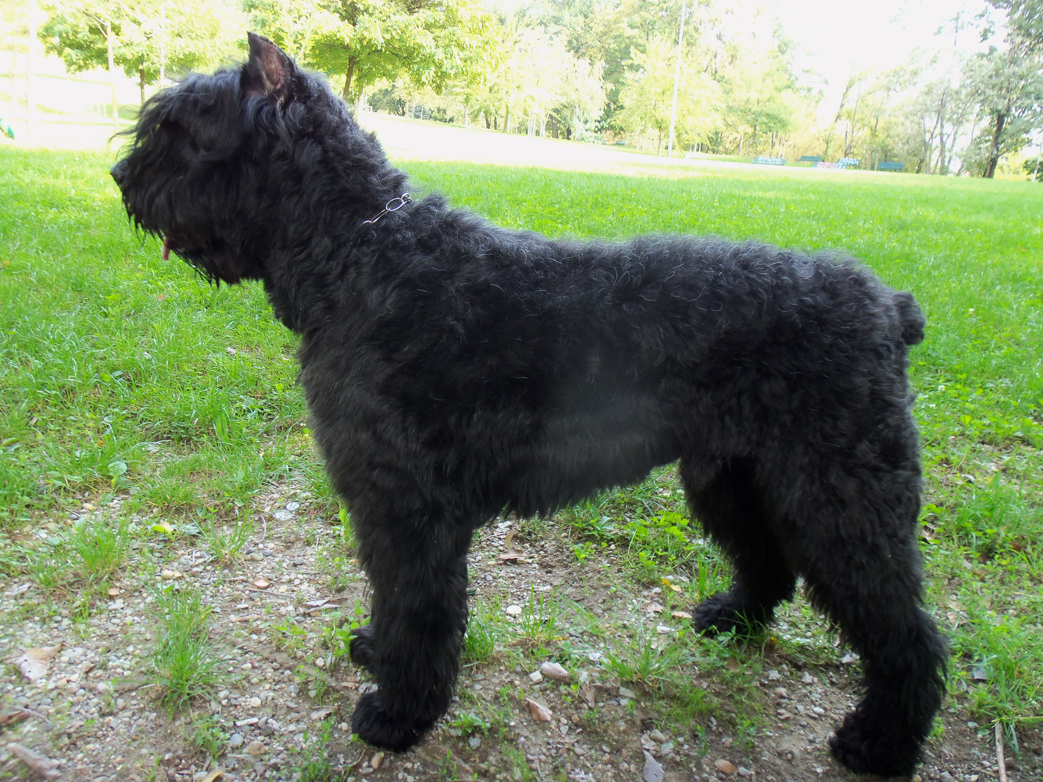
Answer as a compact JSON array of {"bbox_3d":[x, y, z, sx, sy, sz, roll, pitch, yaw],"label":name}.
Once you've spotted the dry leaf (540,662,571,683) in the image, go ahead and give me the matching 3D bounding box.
[{"bbox_3d":[0.051,0.415,1.290,0.047,0.017,0.026,8,16,20],"label":"dry leaf"}]

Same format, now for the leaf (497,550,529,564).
[{"bbox_3d":[-0.016,0.313,1.660,0.058,0.017,0.030,4,15,5],"label":"leaf"}]

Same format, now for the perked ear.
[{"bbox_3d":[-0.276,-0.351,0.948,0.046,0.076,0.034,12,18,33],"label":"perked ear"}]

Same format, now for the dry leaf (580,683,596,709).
[{"bbox_3d":[0.096,0.432,1.240,0.020,0.013,0.045,0,15,-9],"label":"dry leaf"}]

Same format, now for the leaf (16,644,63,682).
[{"bbox_3d":[-0.699,0.391,1.256,0.058,0.018,0.065,0,15,-8],"label":"leaf"}]

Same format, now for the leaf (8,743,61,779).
[{"bbox_3d":[-0.592,0.448,1.062,0.084,0.020,0.032,9,16,22],"label":"leaf"}]

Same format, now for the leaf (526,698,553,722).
[{"bbox_3d":[0.020,0.439,1.197,0.045,0.014,0.025,13,19,36],"label":"leaf"}]

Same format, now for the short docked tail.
[{"bbox_3d":[0.490,-0.091,1.110,0.038,0.069,0.046,2,15,0],"label":"short docked tail"}]

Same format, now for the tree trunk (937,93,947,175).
[{"bbox_3d":[23.098,-14.123,48.000,0.450,4.600,0.450,2,15,0],"label":"tree trunk"}]

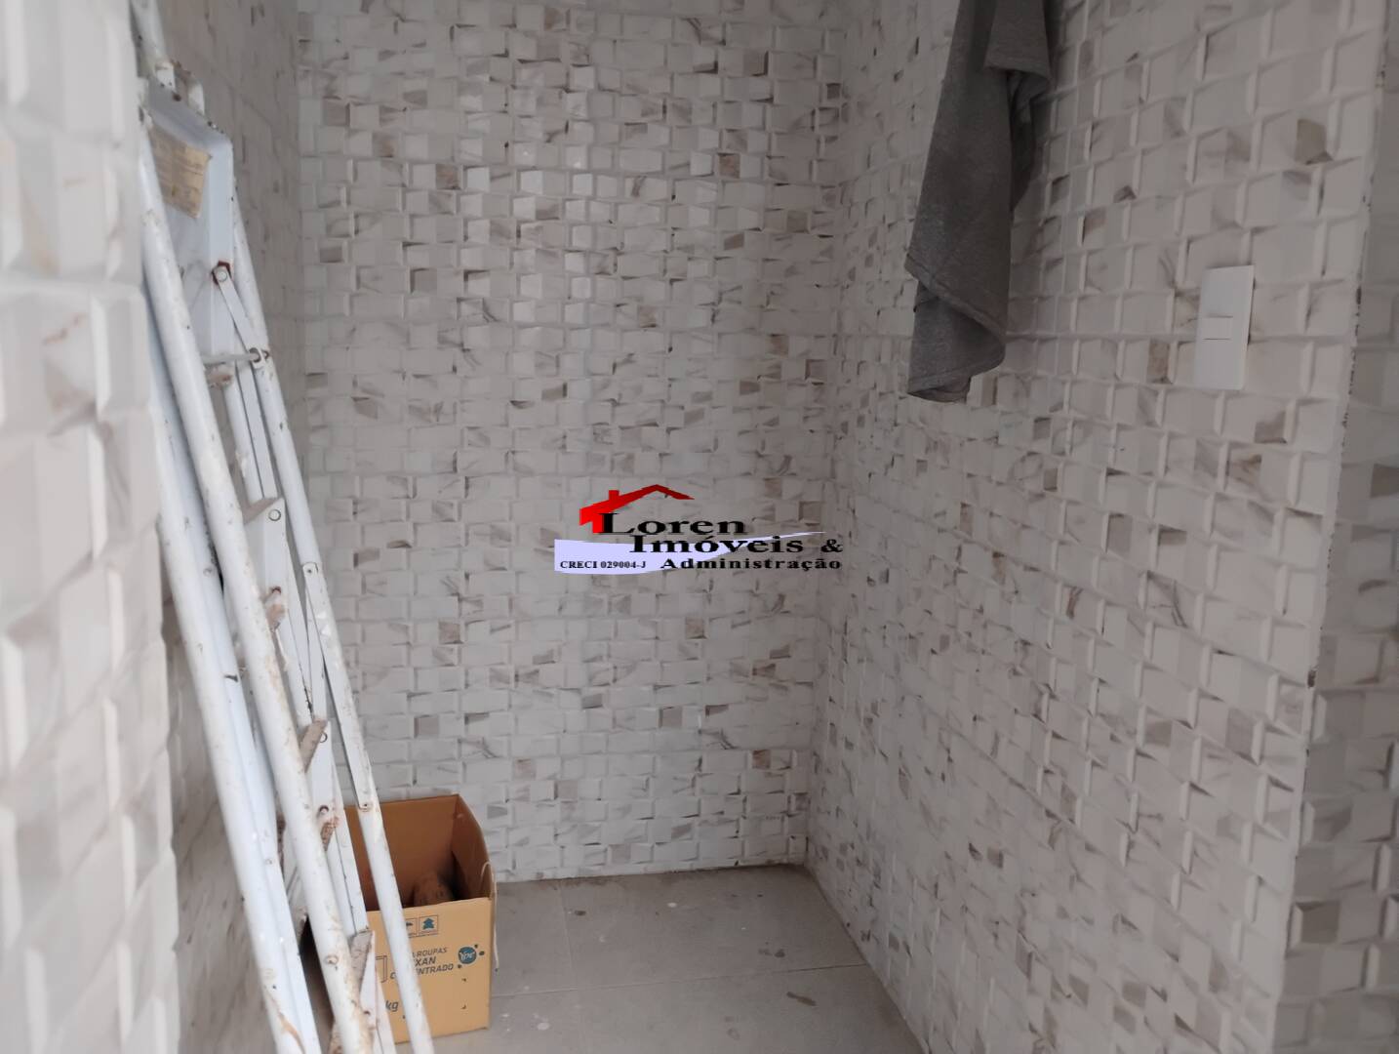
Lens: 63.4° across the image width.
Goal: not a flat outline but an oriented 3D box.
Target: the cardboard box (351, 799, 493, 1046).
[{"bbox_3d":[-0.547,0.722,2.139,0.251,0.245,0.462,-1,9,-18],"label":"cardboard box"}]

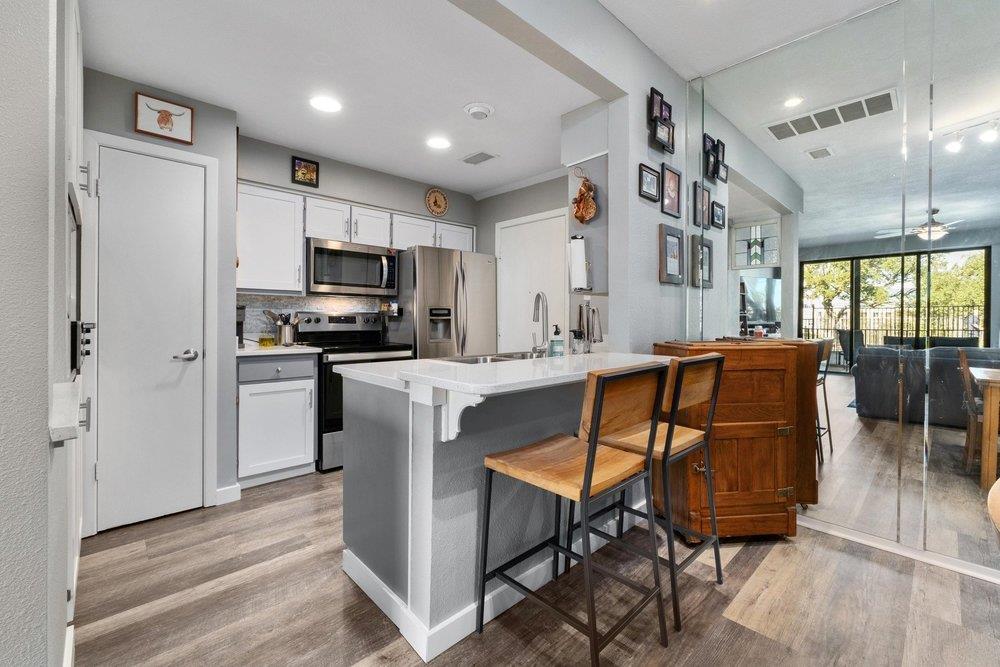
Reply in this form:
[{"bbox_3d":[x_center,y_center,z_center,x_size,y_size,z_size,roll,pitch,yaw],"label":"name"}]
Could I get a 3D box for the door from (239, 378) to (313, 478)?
[{"bbox_3d":[-1.571,0.655,2.956,0.481,0.616,0.027,-1,2,-42],"label":"door"}]

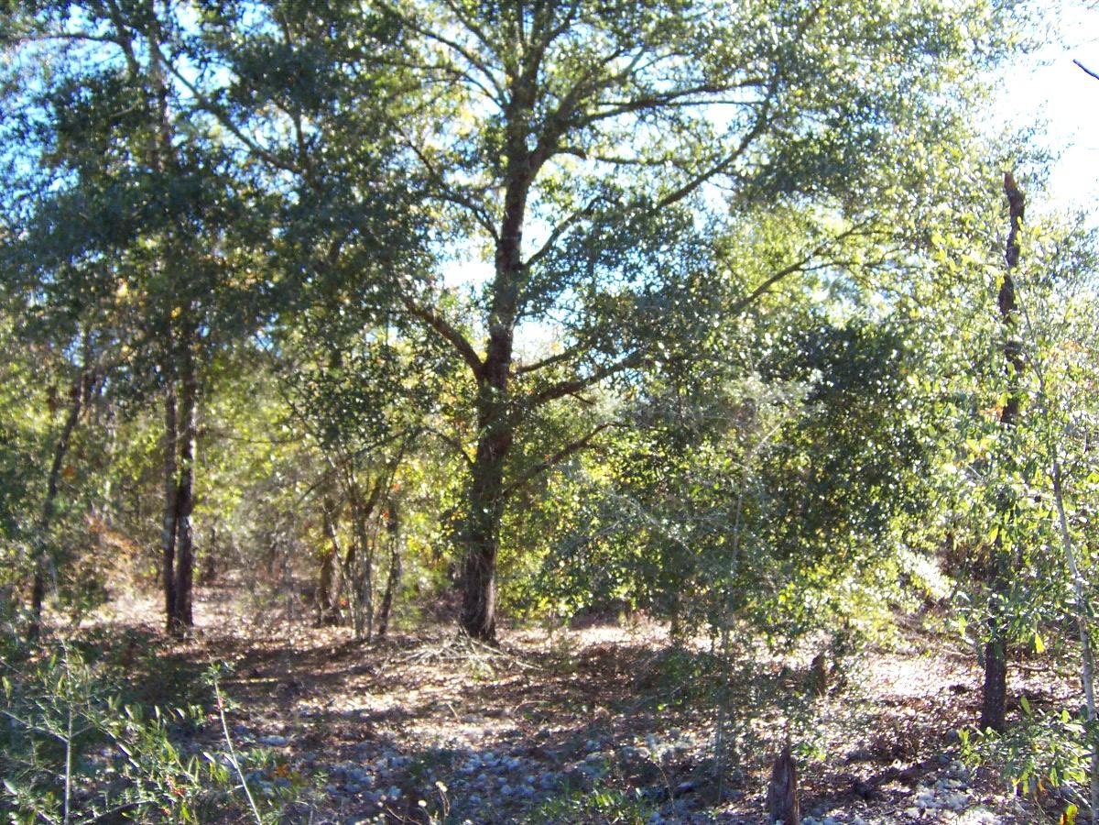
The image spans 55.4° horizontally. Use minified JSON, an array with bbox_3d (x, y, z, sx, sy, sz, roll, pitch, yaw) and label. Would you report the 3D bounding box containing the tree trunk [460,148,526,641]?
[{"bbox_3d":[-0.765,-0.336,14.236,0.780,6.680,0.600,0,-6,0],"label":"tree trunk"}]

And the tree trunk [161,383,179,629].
[{"bbox_3d":[-5.330,1.294,14.711,0.200,3.530,0.180,0,-6,0],"label":"tree trunk"}]

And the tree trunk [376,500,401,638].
[{"bbox_3d":[-2.162,2.084,14.091,0.320,1.830,0.220,0,-6,0],"label":"tree trunk"}]

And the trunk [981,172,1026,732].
[{"bbox_3d":[3.574,0.235,8.253,0.300,4.360,0.250,0,-6,0],"label":"trunk"}]

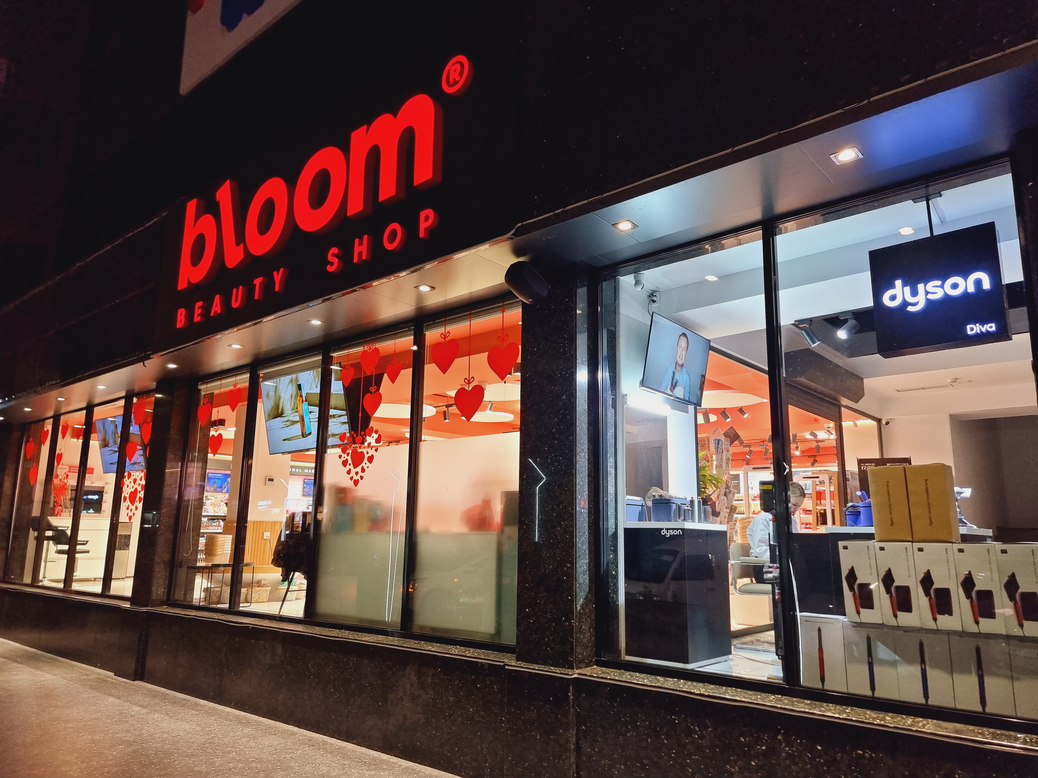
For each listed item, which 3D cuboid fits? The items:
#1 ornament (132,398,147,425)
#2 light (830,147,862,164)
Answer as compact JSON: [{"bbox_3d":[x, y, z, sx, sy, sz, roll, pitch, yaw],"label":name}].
[{"bbox_3d":[-5.204,0.323,9.886,0.370,0.360,0.015,-9,-15,39],"label":"ornament"},{"bbox_3d":[1.694,-1.220,3.725,0.122,0.035,0.122,-9,-15,39],"label":"light"}]

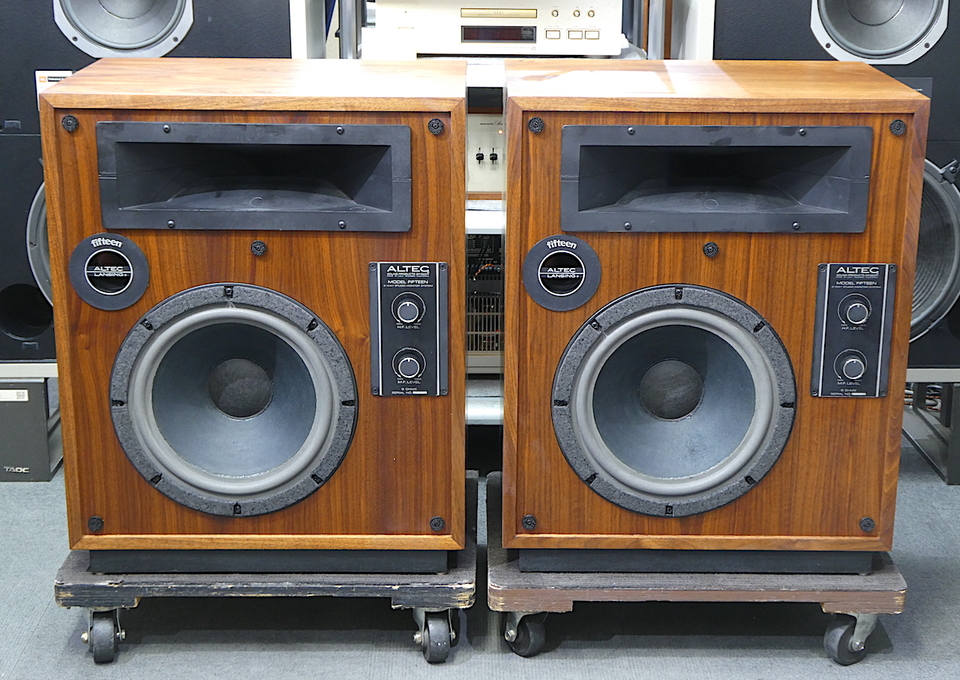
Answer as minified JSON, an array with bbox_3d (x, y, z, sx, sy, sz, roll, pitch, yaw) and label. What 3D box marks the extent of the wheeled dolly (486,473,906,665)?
[{"bbox_3d":[0.377,0.431,2.994,0.725,0.170,0.530,0,17,0],"label":"wheeled dolly"}]

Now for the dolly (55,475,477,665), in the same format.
[{"bbox_3d":[-0.368,0.423,2.987,0.728,0.170,0.530,0,17,-1],"label":"dolly"}]

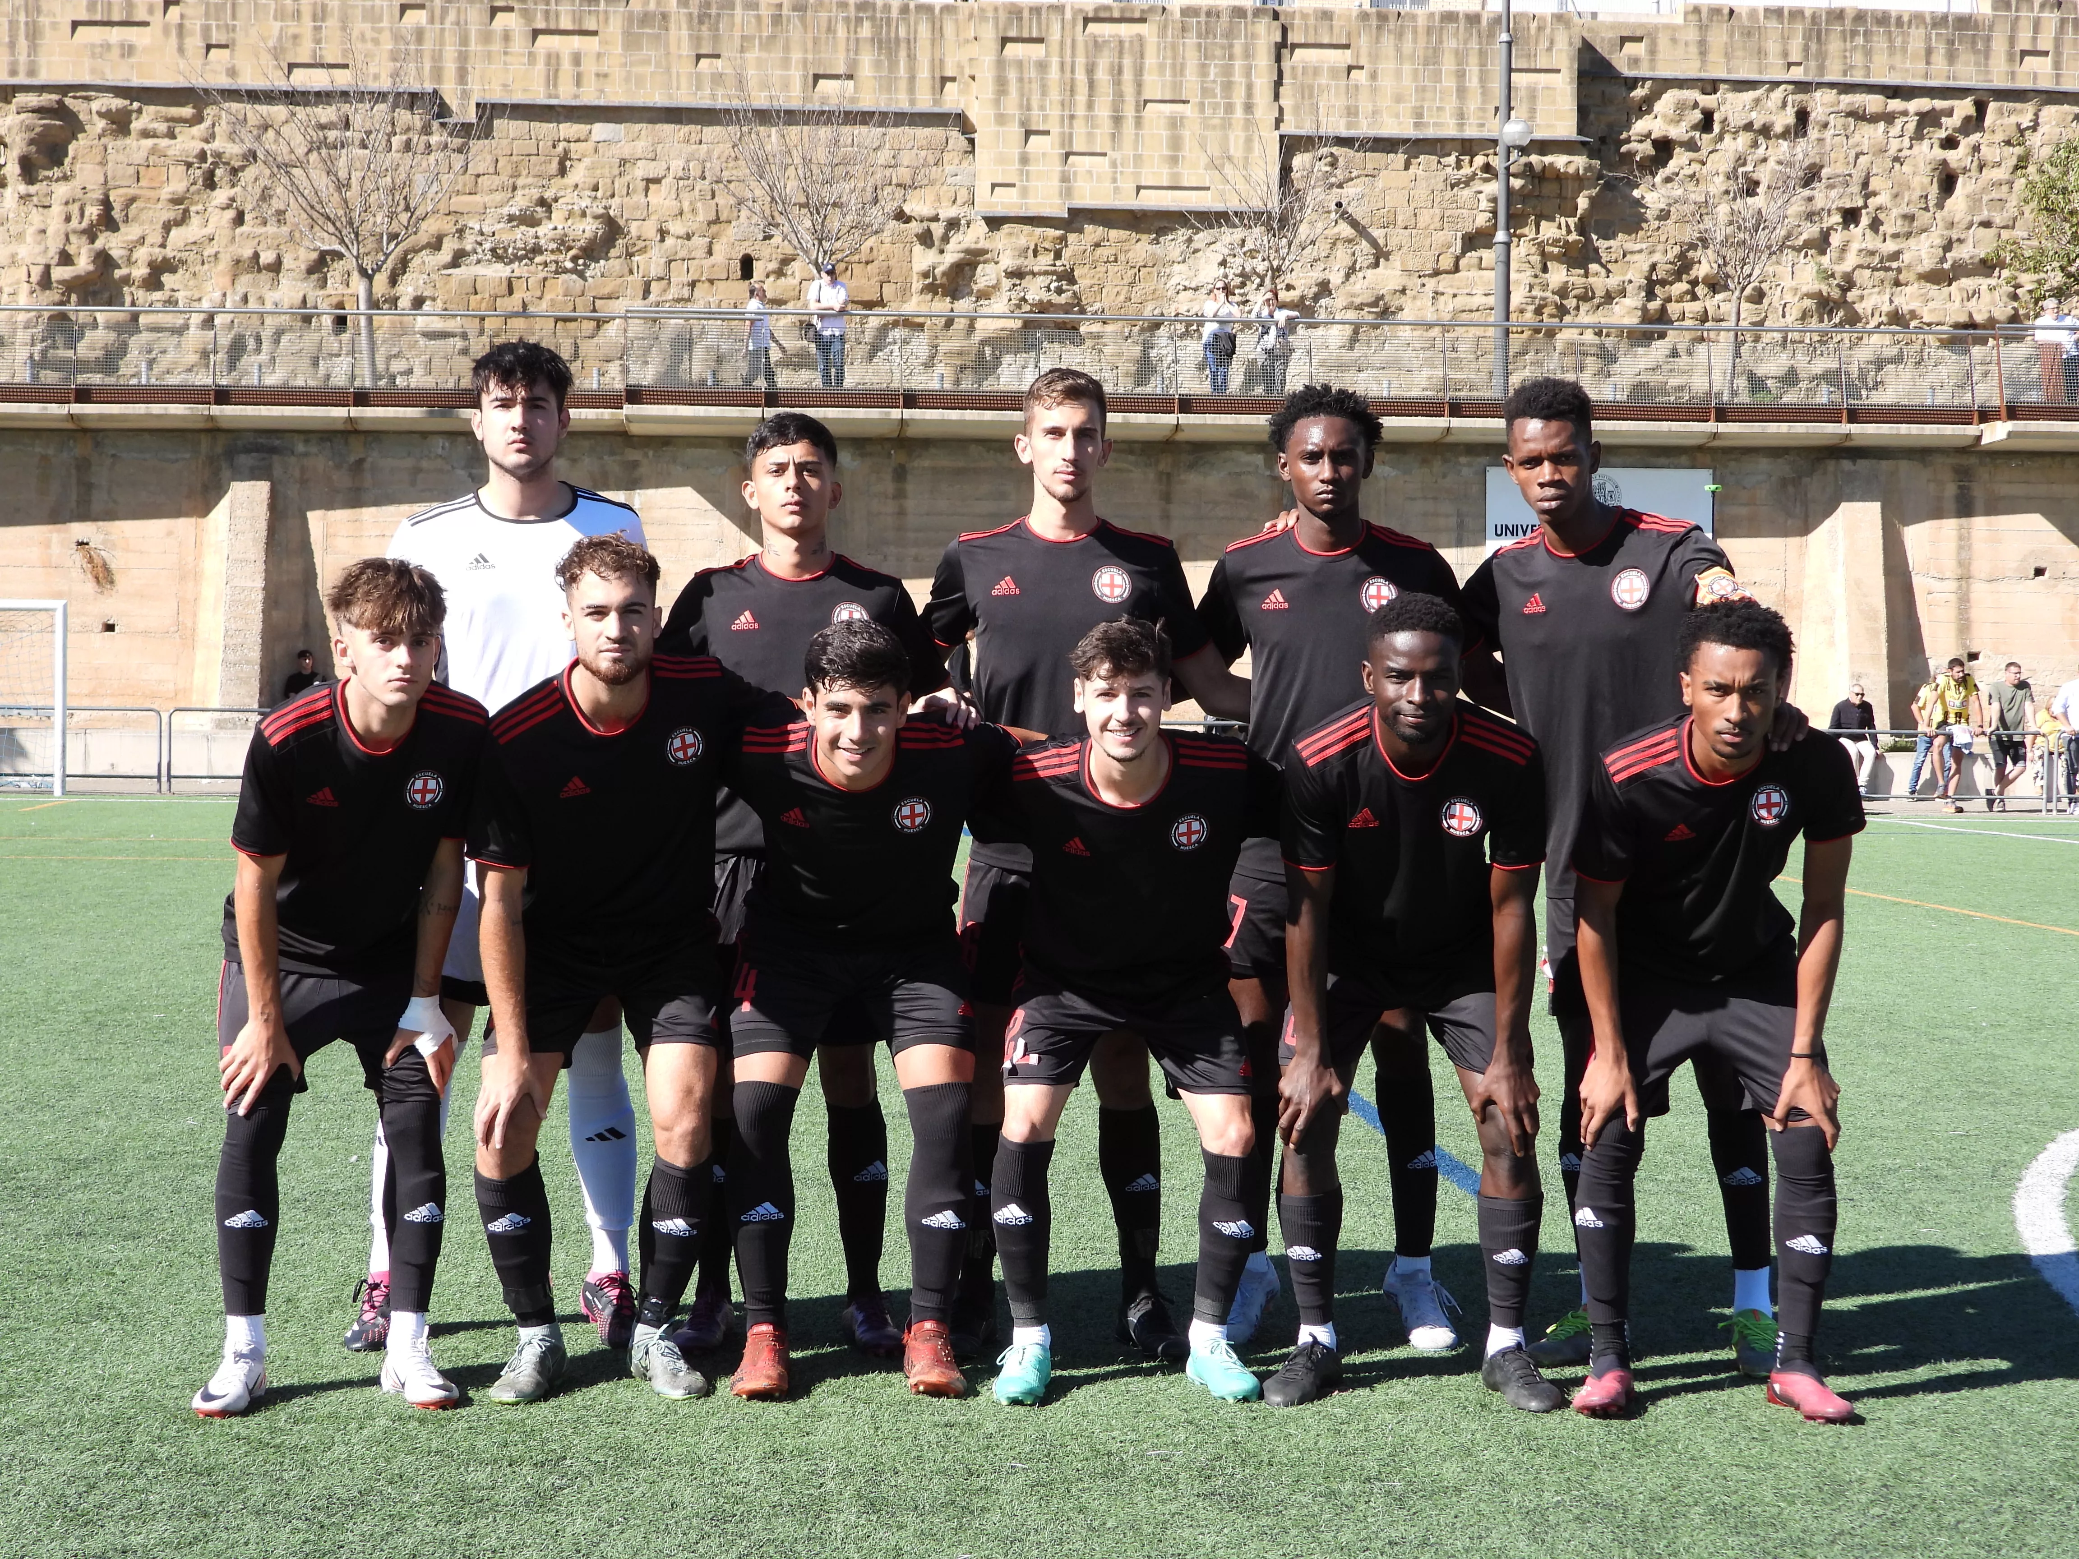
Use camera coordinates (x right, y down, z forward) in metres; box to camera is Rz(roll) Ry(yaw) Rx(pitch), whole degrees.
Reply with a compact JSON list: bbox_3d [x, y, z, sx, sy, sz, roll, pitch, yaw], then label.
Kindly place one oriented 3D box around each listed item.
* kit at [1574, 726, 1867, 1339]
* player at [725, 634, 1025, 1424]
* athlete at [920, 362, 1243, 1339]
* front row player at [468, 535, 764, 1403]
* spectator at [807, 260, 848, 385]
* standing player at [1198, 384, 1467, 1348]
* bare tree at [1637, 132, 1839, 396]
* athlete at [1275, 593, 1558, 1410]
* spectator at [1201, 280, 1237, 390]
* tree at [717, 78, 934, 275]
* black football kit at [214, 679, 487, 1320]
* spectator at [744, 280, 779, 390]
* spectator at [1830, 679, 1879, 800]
[{"bbox_3d":[1.164,0.437,6.200,0.505,1.085,0.480,1,1,9],"label":"kit"},{"bbox_3d":[-0.291,0.393,6.240,0.530,1.325,0.550,1,1,-2],"label":"player"},{"bbox_3d":[0.085,0.149,6.630,0.600,1.805,0.380,1,1,0],"label":"athlete"},{"bbox_3d":[-0.724,0.307,6.259,0.540,1.440,0.600,1,1,-4],"label":"front row player"},{"bbox_3d":[-2.801,-6.022,47.800,0.540,1.710,0.420,1,1,-3],"label":"spectator"},{"bbox_3d":[0.550,0.157,6.760,0.530,1.790,0.370,1,1,3],"label":"standing player"},{"bbox_3d":[10.384,-7.480,53.638,3.000,4.290,2.900,1,1,0],"label":"bare tree"},{"bbox_3d":[0.665,0.362,6.290,0.490,1.360,0.600,1,1,3],"label":"athlete"},{"bbox_3d":[2.535,-6.186,50.669,0.520,1.660,0.420,1,1,0],"label":"spectator"},{"bbox_3d":[-3.179,-7.966,53.630,3.200,4.950,3.100,1,1,0],"label":"tree"},{"bbox_3d":[-1.186,0.368,6.201,0.470,1.080,0.520,0,1,-8],"label":"black football kit"},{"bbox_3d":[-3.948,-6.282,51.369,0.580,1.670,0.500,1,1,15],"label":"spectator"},{"bbox_3d":[10.398,-0.508,46.000,0.640,1.480,0.700,1,1,0],"label":"spectator"}]

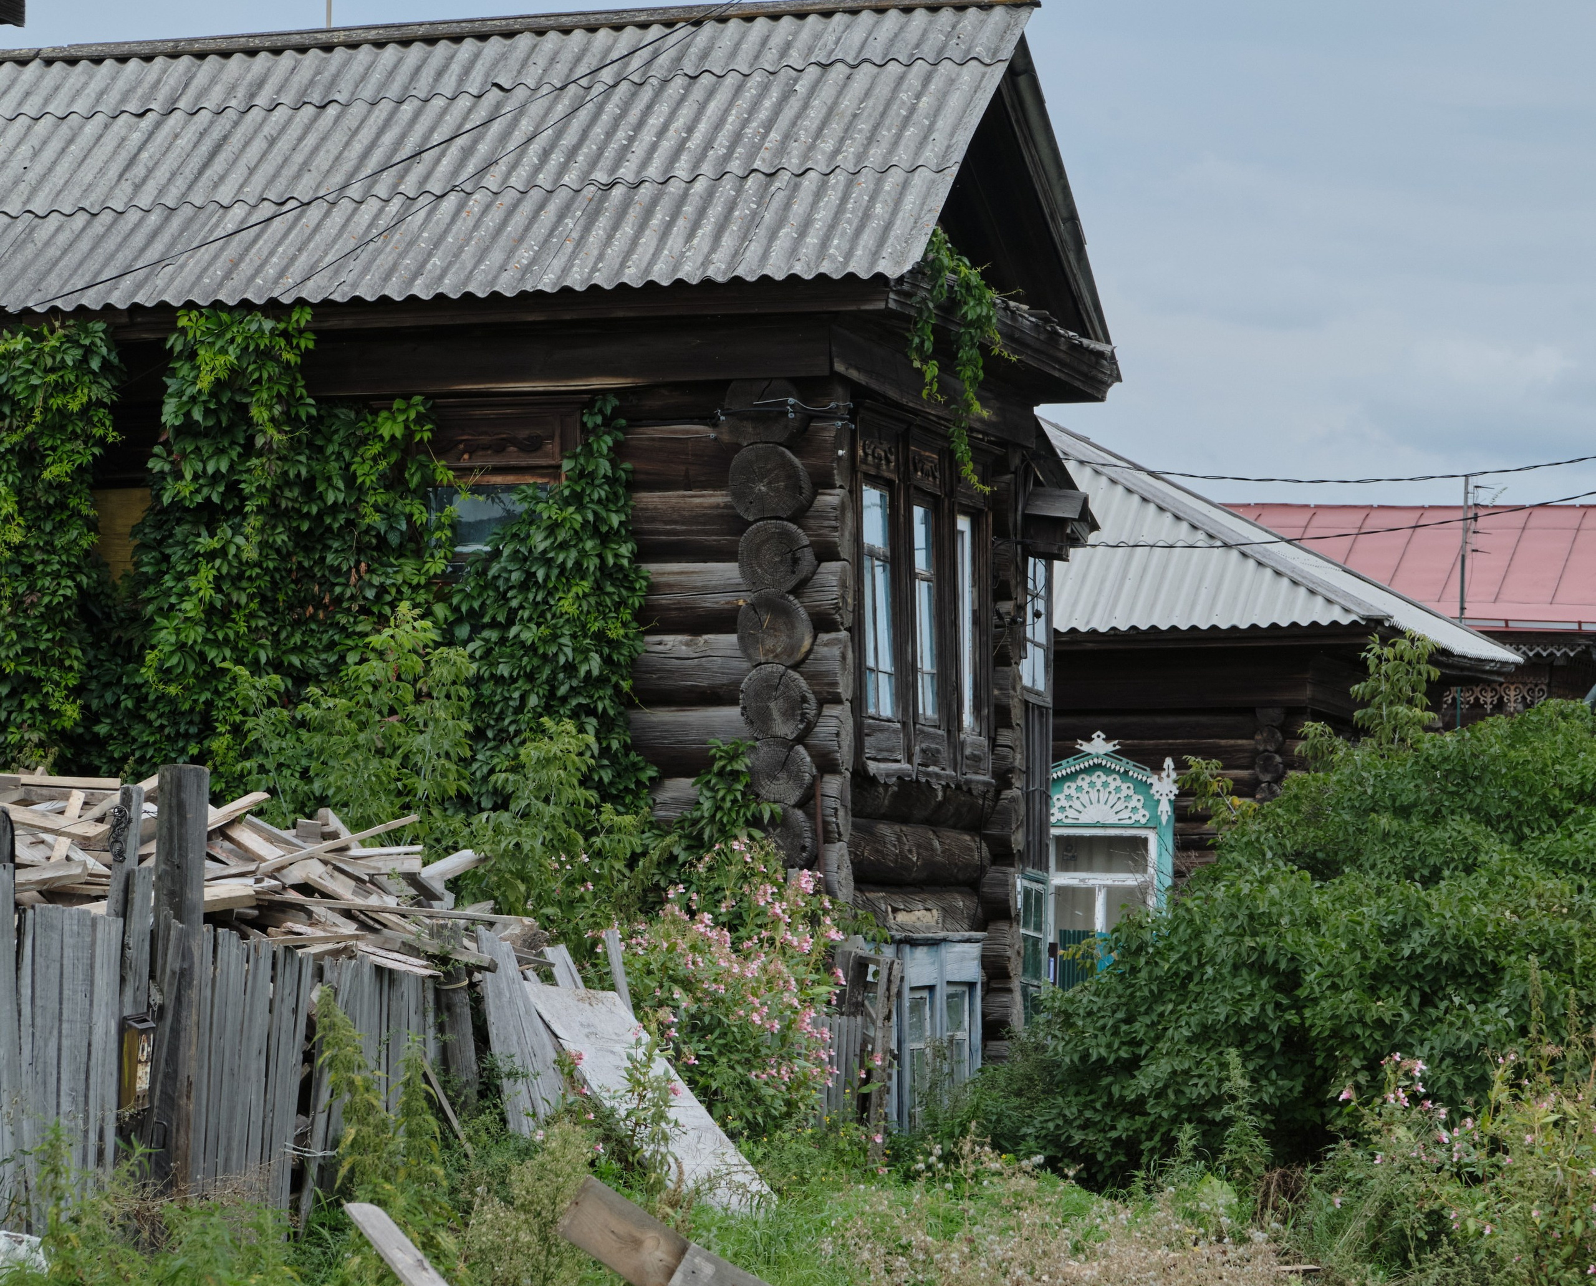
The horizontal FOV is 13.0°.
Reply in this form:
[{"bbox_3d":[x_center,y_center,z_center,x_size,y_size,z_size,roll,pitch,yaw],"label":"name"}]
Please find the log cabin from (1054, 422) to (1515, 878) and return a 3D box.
[{"bbox_3d":[1.268,0.852,54.962,8.000,5.340,8.000,-1,-2,13],"label":"log cabin"}]

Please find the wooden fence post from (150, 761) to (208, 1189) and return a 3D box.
[{"bbox_3d":[-2.613,1.437,29.550,0.205,1.870,0.190,1,-2,13],"label":"wooden fence post"}]

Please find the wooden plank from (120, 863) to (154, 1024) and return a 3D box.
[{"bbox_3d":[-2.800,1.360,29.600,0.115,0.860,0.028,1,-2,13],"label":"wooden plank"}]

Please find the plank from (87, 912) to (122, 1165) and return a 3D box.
[{"bbox_3d":[-2.939,1.721,29.600,0.120,1.170,0.028,2,-2,13],"label":"plank"}]

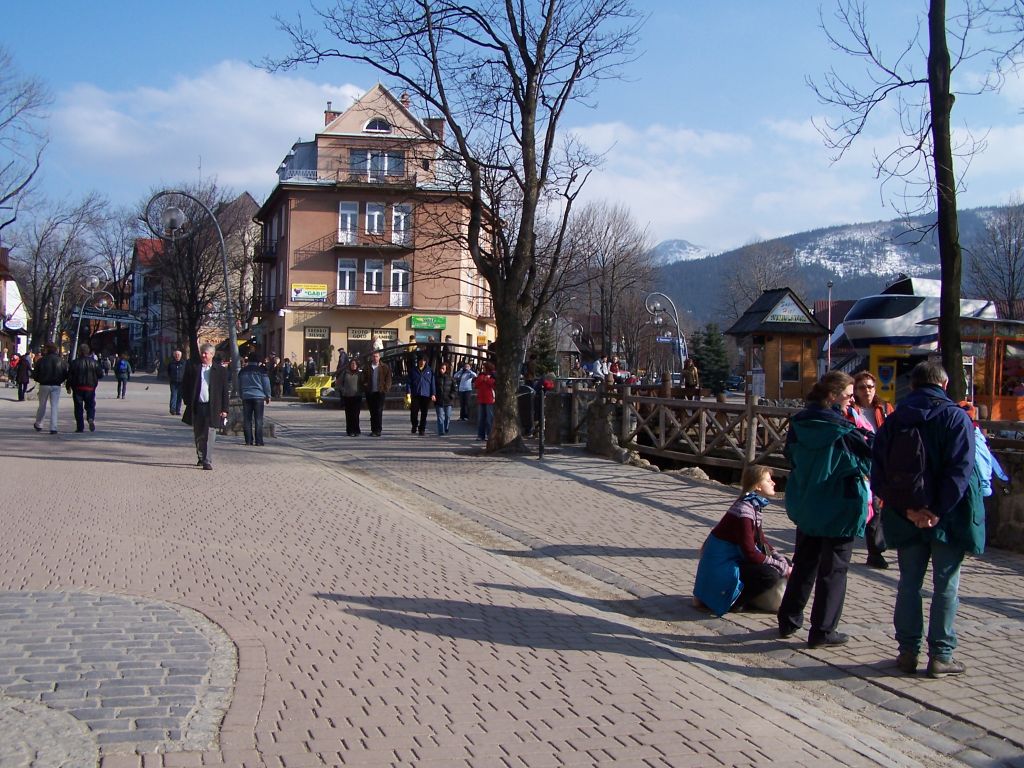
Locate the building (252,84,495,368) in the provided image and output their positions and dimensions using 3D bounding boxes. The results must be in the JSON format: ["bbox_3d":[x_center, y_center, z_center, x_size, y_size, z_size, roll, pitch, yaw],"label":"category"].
[{"bbox_3d":[-7.600,-7.500,62.000,13.200,15.700,10.300,1,-1,-5],"label":"building"}]

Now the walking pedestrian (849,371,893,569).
[{"bbox_3d":[3.050,0.726,9.550,0.520,1.680,0.380,1,0,2],"label":"walking pedestrian"}]

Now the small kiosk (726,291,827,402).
[{"bbox_3d":[9.950,-1.450,42.000,3.100,4.200,2.900,2,-1,-12],"label":"small kiosk"}]

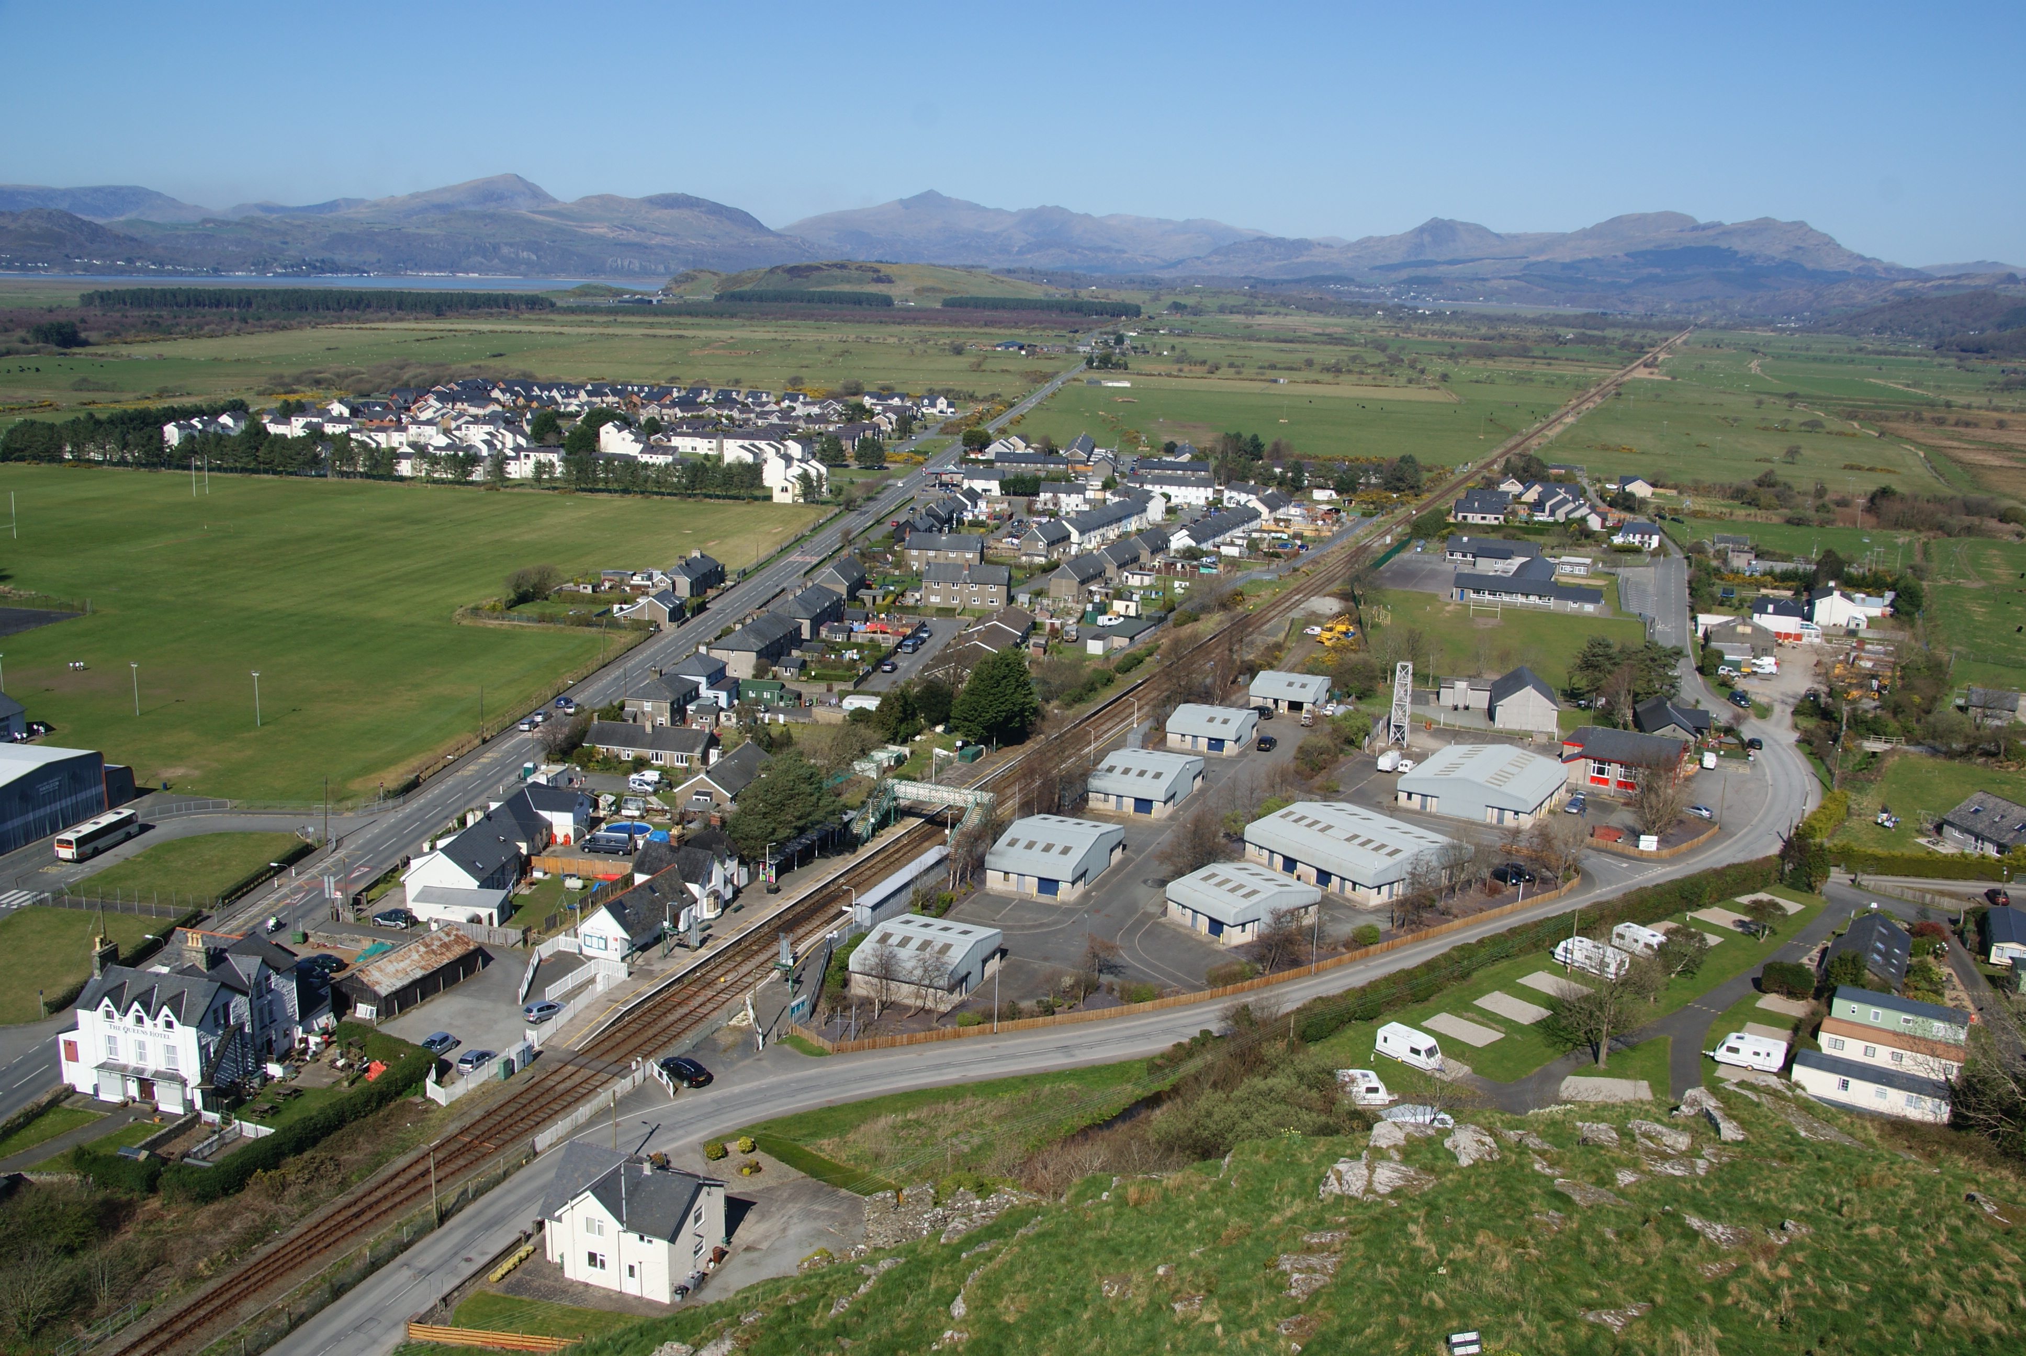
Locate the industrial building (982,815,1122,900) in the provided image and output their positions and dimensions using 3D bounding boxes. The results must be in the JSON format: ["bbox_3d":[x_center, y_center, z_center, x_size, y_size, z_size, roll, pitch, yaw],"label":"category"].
[{"bbox_3d":[4.923,18.905,186.398,10.100,5.100,16.800,7,14,21],"label":"industrial building"}]

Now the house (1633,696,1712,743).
[{"bbox_3d":[96.874,6.826,247.152,10.000,4.600,16.200,5,14,14],"label":"house"}]

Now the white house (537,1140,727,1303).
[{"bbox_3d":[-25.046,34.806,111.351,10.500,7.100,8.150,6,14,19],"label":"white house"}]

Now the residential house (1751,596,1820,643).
[{"bbox_3d":[148.009,-11.454,323.150,12.100,7.400,6.700,6,14,18],"label":"residential house"}]

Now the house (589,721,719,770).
[{"bbox_3d":[-51.420,9.210,240.900,17.800,5.000,7.200,4,14,11],"label":"house"}]

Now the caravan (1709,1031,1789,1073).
[{"bbox_3d":[67.140,34.210,154.890,6.450,2.600,2.280,8,15,27],"label":"caravan"}]

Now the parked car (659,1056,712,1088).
[{"bbox_3d":[-26.256,31.745,136.053,4.200,1.470,1.760,15,19,43],"label":"parked car"}]

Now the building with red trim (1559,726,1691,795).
[{"bbox_3d":[82.404,10.792,227.349,14.500,7.200,12.000,9,15,27],"label":"building with red trim"}]

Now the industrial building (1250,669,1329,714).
[{"bbox_3d":[43.666,1.724,265.345,10.000,4.400,12.900,7,14,21],"label":"industrial building"}]

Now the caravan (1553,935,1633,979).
[{"bbox_3d":[56.455,27.286,164.772,2.250,2.500,6.800,-10,18,-41],"label":"caravan"}]

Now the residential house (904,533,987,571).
[{"bbox_3d":[-14.451,-27.439,370.188,16.800,8.000,7.800,4,14,11],"label":"residential house"}]

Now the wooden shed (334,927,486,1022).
[{"bbox_3d":[-54.173,26.076,151.871,6.100,3.650,12.500,8,15,24],"label":"wooden shed"}]

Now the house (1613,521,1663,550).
[{"bbox_3d":[169.540,-38.510,458.760,11.000,7.300,6.800,6,14,17],"label":"house"}]

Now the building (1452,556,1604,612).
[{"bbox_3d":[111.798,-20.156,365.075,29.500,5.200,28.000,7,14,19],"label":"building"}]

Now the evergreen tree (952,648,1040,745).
[{"bbox_3d":[-2.210,1.879,239.870,12.600,12.400,12.000,1,13,0],"label":"evergreen tree"}]

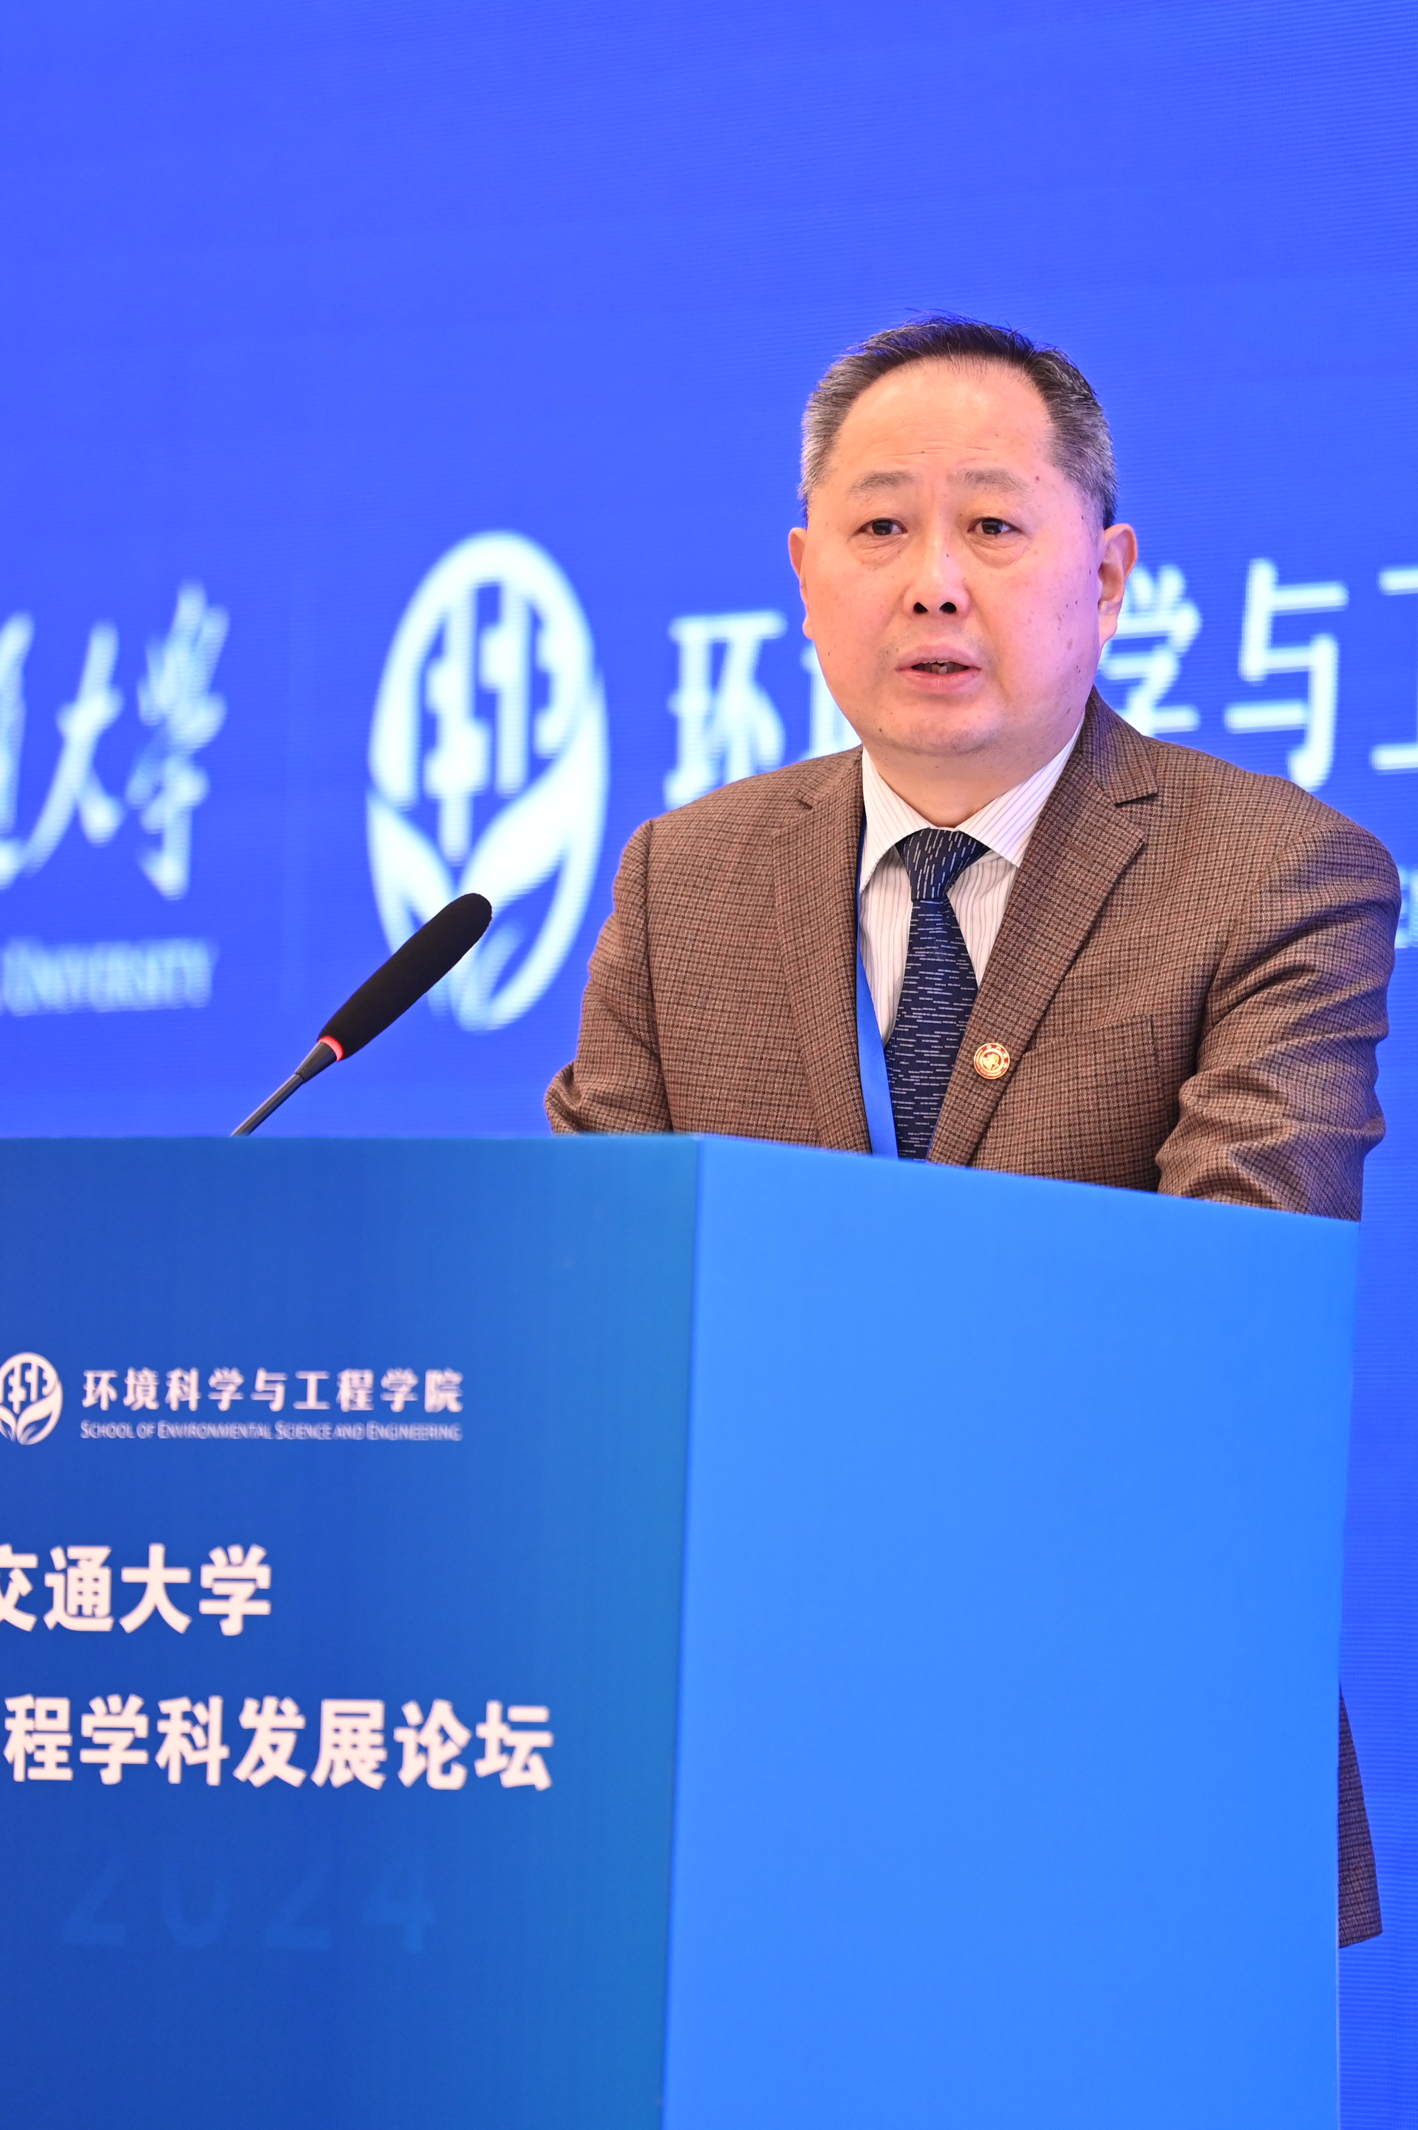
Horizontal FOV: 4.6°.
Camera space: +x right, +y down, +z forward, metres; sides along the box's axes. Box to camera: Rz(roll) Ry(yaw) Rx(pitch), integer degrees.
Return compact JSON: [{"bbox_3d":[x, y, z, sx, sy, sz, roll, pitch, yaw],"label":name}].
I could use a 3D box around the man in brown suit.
[{"bbox_3d":[0.125,0.430,9.720,0.530,1.690,0.400,1,-3,25],"label":"man in brown suit"}]

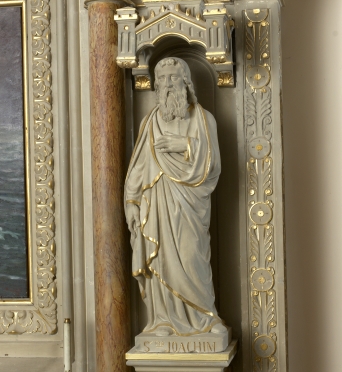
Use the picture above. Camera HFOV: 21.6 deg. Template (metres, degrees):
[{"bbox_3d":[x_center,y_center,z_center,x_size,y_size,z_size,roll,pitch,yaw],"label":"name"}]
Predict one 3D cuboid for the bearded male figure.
[{"bbox_3d":[0.015,0.039,3.925,0.425,1.200,0.293,-1,0,10],"label":"bearded male figure"}]

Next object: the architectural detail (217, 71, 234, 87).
[{"bbox_3d":[0.246,-0.483,4.032,0.073,0.065,0.061,-1,0,10],"label":"architectural detail"}]

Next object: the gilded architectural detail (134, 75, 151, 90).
[{"bbox_3d":[-0.129,-0.472,4.100,0.070,0.064,0.061,-1,0,10],"label":"gilded architectural detail"}]

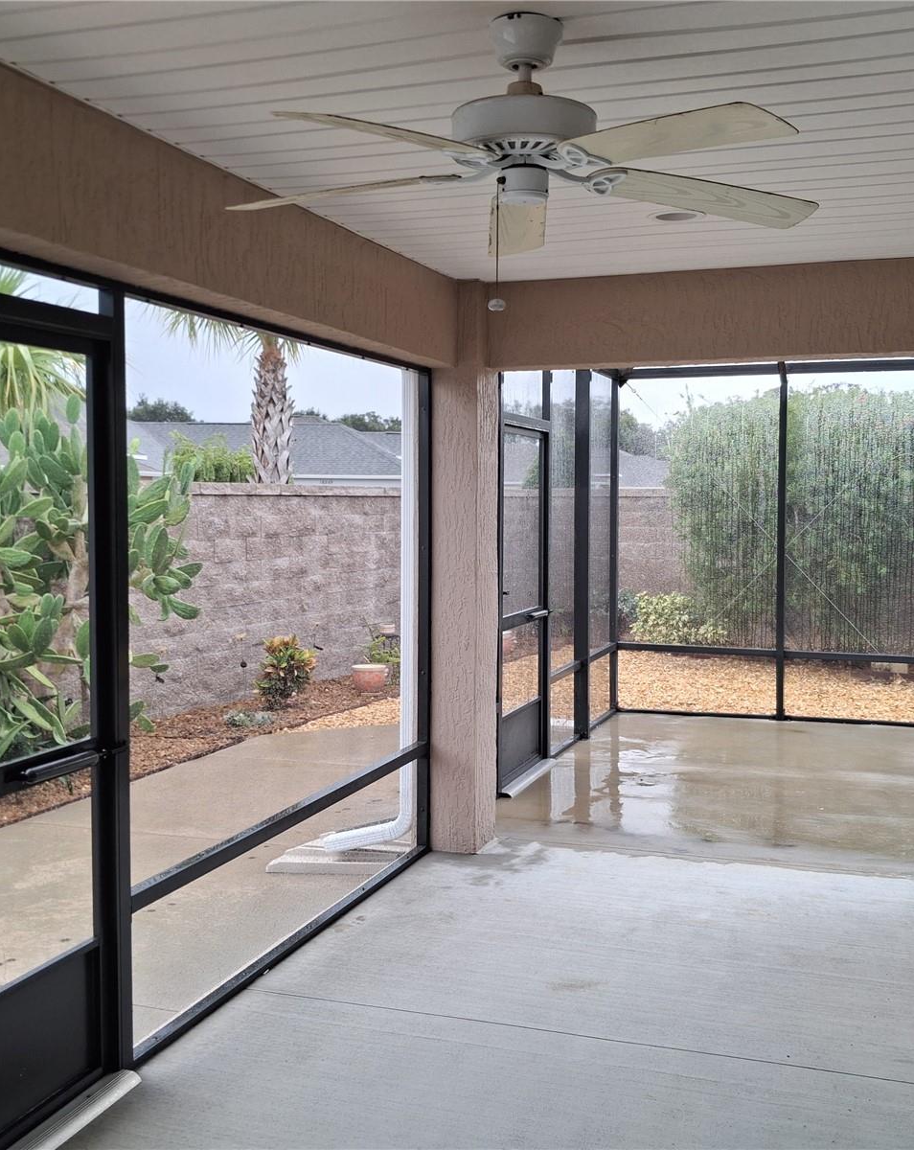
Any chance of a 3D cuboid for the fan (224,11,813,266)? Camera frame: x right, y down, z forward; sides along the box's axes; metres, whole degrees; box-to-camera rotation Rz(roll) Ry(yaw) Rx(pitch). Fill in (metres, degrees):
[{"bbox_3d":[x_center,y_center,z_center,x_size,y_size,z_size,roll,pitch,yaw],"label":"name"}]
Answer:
[{"bbox_3d":[0.134,-0.918,2.421,1.290,0.354,1.270,0,4,2],"label":"fan"}]

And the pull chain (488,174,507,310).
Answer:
[{"bbox_3d":[0.082,-0.655,2.375,0.033,0.261,0.033,2,4,20],"label":"pull chain"}]

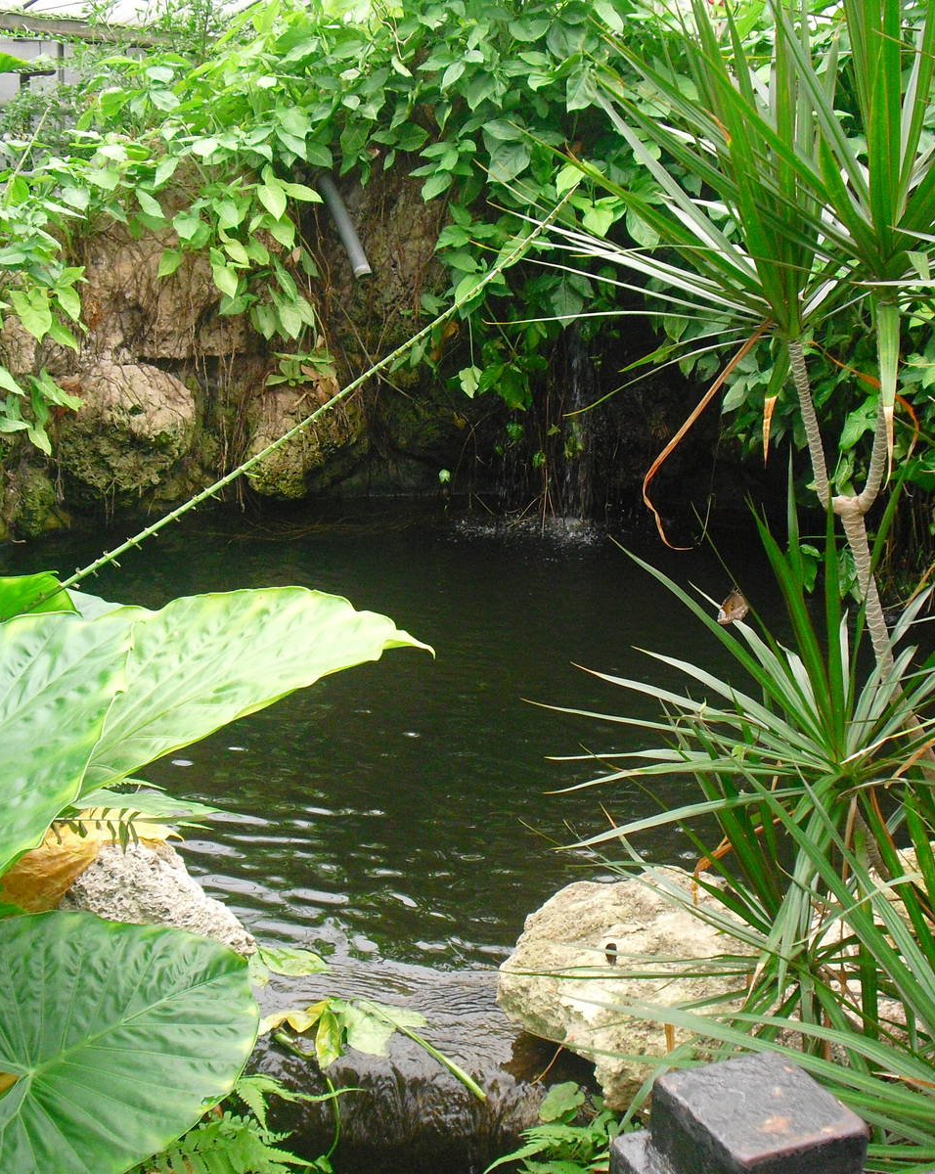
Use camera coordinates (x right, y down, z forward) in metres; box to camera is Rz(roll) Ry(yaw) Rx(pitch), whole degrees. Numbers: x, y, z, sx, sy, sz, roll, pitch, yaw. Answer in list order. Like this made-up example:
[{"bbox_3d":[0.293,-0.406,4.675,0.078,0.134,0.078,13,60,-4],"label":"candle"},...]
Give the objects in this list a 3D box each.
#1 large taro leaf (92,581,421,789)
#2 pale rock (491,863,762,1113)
[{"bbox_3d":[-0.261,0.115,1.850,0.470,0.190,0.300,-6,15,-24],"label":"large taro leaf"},{"bbox_3d":[0.237,0.576,2.350,0.390,0.290,0.340,2,14,6],"label":"pale rock"}]

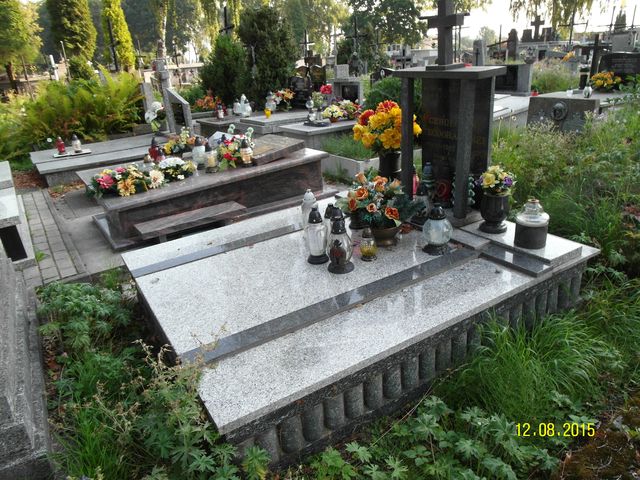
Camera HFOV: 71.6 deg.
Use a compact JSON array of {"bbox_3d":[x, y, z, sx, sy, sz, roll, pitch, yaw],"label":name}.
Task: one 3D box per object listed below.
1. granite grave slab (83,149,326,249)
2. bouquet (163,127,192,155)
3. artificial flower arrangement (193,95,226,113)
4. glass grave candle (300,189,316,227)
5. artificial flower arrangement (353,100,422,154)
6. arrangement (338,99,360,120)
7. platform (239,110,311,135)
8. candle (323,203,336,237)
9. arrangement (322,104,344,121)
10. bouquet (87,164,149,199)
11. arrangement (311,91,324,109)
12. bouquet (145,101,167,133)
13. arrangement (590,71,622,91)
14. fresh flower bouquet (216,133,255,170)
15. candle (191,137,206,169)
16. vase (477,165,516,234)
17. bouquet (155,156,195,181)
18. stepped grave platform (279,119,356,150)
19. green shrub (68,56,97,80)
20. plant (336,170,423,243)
[{"bbox_3d":[-1.187,-0.621,4.532,2.130,0.380,1.680,-18,26,-30],"label":"granite grave slab"},{"bbox_3d":[-1.580,-1.088,4.946,0.350,0.260,0.320,-18,26,-30],"label":"bouquet"},{"bbox_3d":[-2.223,-2.695,8.800,0.680,0.380,0.500,-18,26,-30],"label":"artificial flower arrangement"},{"bbox_3d":[-0.076,-0.194,2.721,0.100,0.265,0.100,-4,23,2],"label":"glass grave candle"},{"bbox_3d":[0.481,-0.819,3.182,0.490,0.367,0.449,0,23,9],"label":"artificial flower arrangement"},{"bbox_3d":[0.462,-2.078,7.035,0.360,0.280,0.320,-18,26,-30],"label":"arrangement"},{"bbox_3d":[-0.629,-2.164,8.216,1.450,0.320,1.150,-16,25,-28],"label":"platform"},{"bbox_3d":[0.071,-0.067,2.466,0.117,0.286,0.117,-3,22,2],"label":"candle"},{"bbox_3d":[0.199,-1.870,6.554,0.316,0.255,0.306,-3,22,3],"label":"arrangement"},{"bbox_3d":[-1.672,-0.492,3.667,0.520,0.190,0.320,-18,26,-30],"label":"bouquet"},{"bbox_3d":[-0.054,-2.230,7.208,0.240,0.340,0.240,-18,26,-30],"label":"arrangement"},{"bbox_3d":[-2.774,-2.071,7.477,0.326,0.469,0.275,-11,23,-17],"label":"bouquet"},{"bbox_3d":[4.714,-2.622,7.300,0.500,0.340,0.380,9,25,30],"label":"arrangement"},{"bbox_3d":[-0.851,-0.892,4.470,0.370,0.350,0.310,-8,22,-9],"label":"fresh flower bouquet"},{"bbox_3d":[-1.257,-0.910,4.571,0.150,0.310,0.150,-10,22,-13],"label":"candle"},{"bbox_3d":[1.080,-0.254,2.686,0.225,0.400,0.215,5,23,21],"label":"vase"},{"bbox_3d":[-1.204,-0.589,3.723,0.326,0.184,0.265,-11,23,-16],"label":"bouquet"},{"bbox_3d":[0.420,-1.590,6.618,1.887,0.367,0.836,-17,25,-28],"label":"stepped grave platform"},{"bbox_3d":[-6.840,-4.492,12.931,0.867,1.785,0.867,-14,24,-23],"label":"green shrub"},{"bbox_3d":[0.341,-0.198,2.506,0.470,0.380,0.400,-4,23,0],"label":"plant"}]

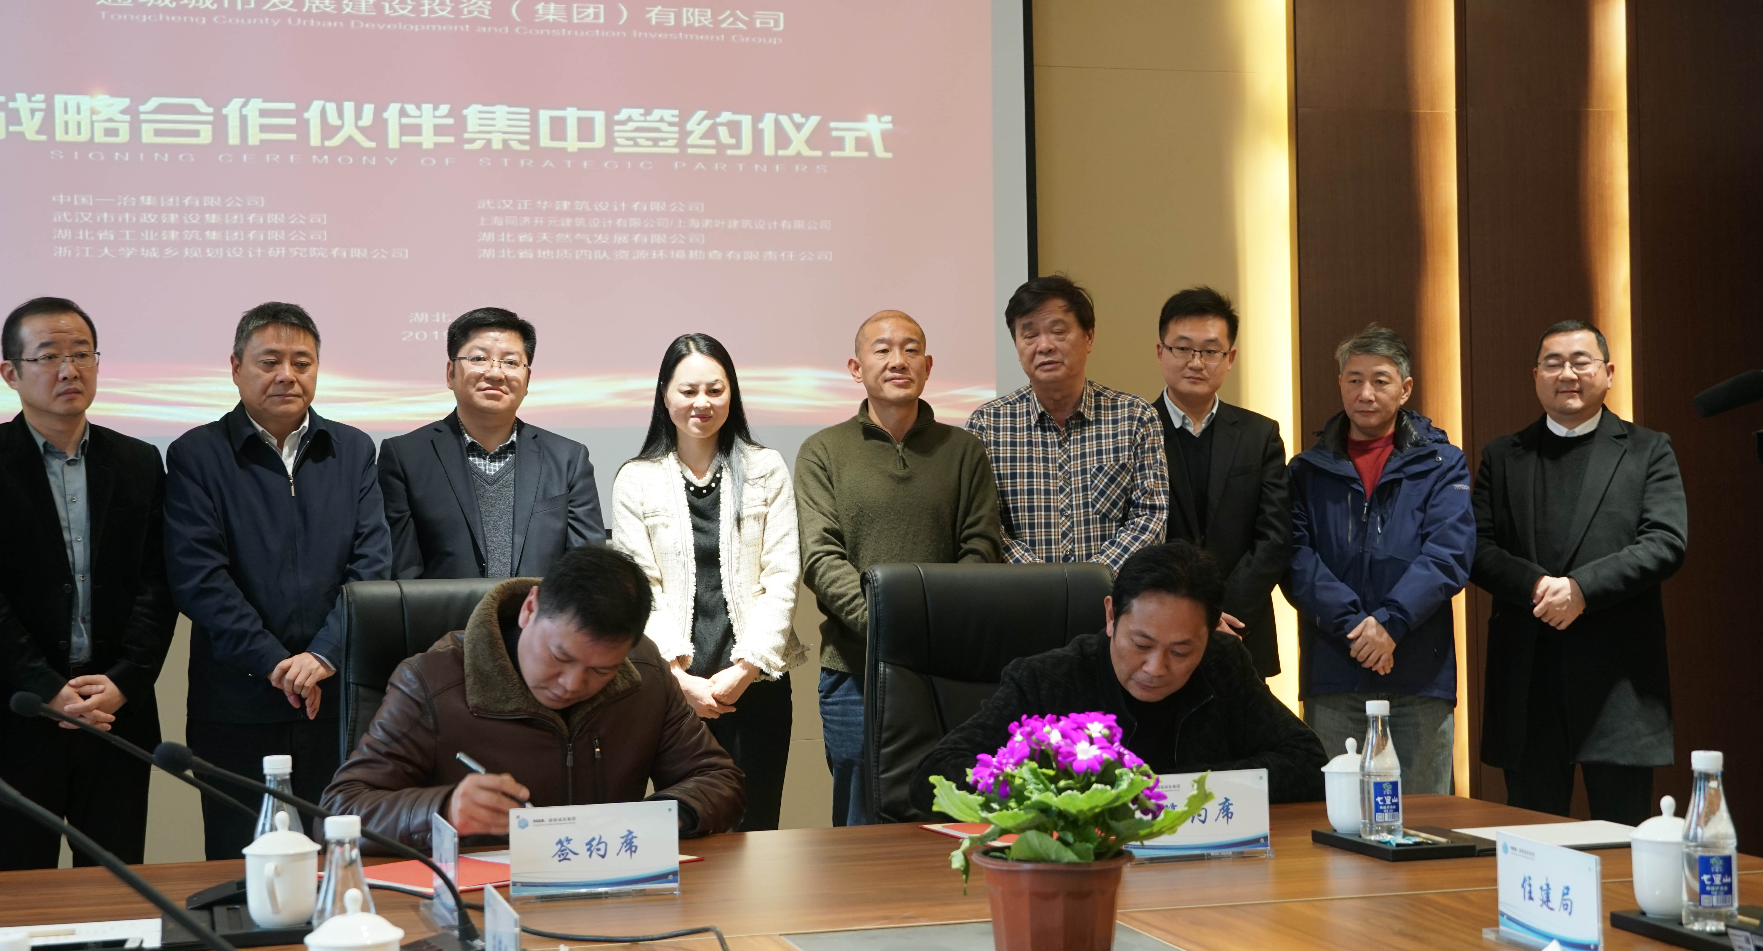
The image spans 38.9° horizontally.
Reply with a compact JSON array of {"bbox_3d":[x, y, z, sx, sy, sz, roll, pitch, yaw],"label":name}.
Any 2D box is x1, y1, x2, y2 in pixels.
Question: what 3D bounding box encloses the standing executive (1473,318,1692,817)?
[{"bbox_3d":[1.724,0.437,6.147,0.530,1.641,0.330,-1,-1,20],"label":"standing executive"}]

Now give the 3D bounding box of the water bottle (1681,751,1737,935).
[{"bbox_3d":[0.868,0.382,2.623,0.058,0.183,0.058,-1,-1,18],"label":"water bottle"}]

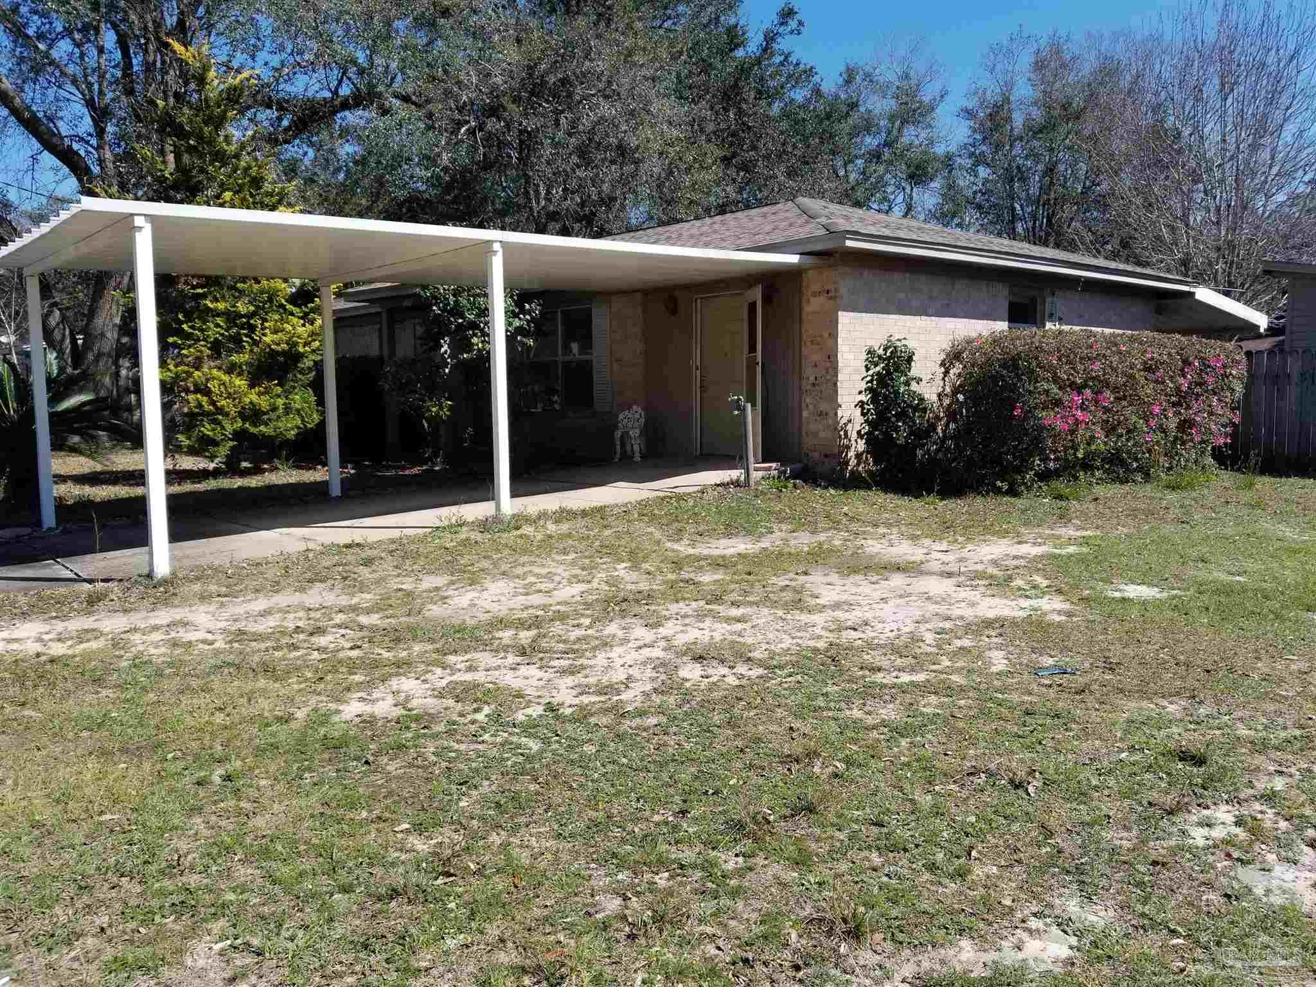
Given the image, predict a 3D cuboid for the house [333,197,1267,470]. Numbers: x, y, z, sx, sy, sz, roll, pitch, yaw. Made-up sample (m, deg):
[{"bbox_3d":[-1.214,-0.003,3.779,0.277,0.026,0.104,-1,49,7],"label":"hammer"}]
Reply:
[{"bbox_3d":[1.483,-3.063,18.897,12.210,4.000,14.300,-5,8,-39],"label":"house"}]

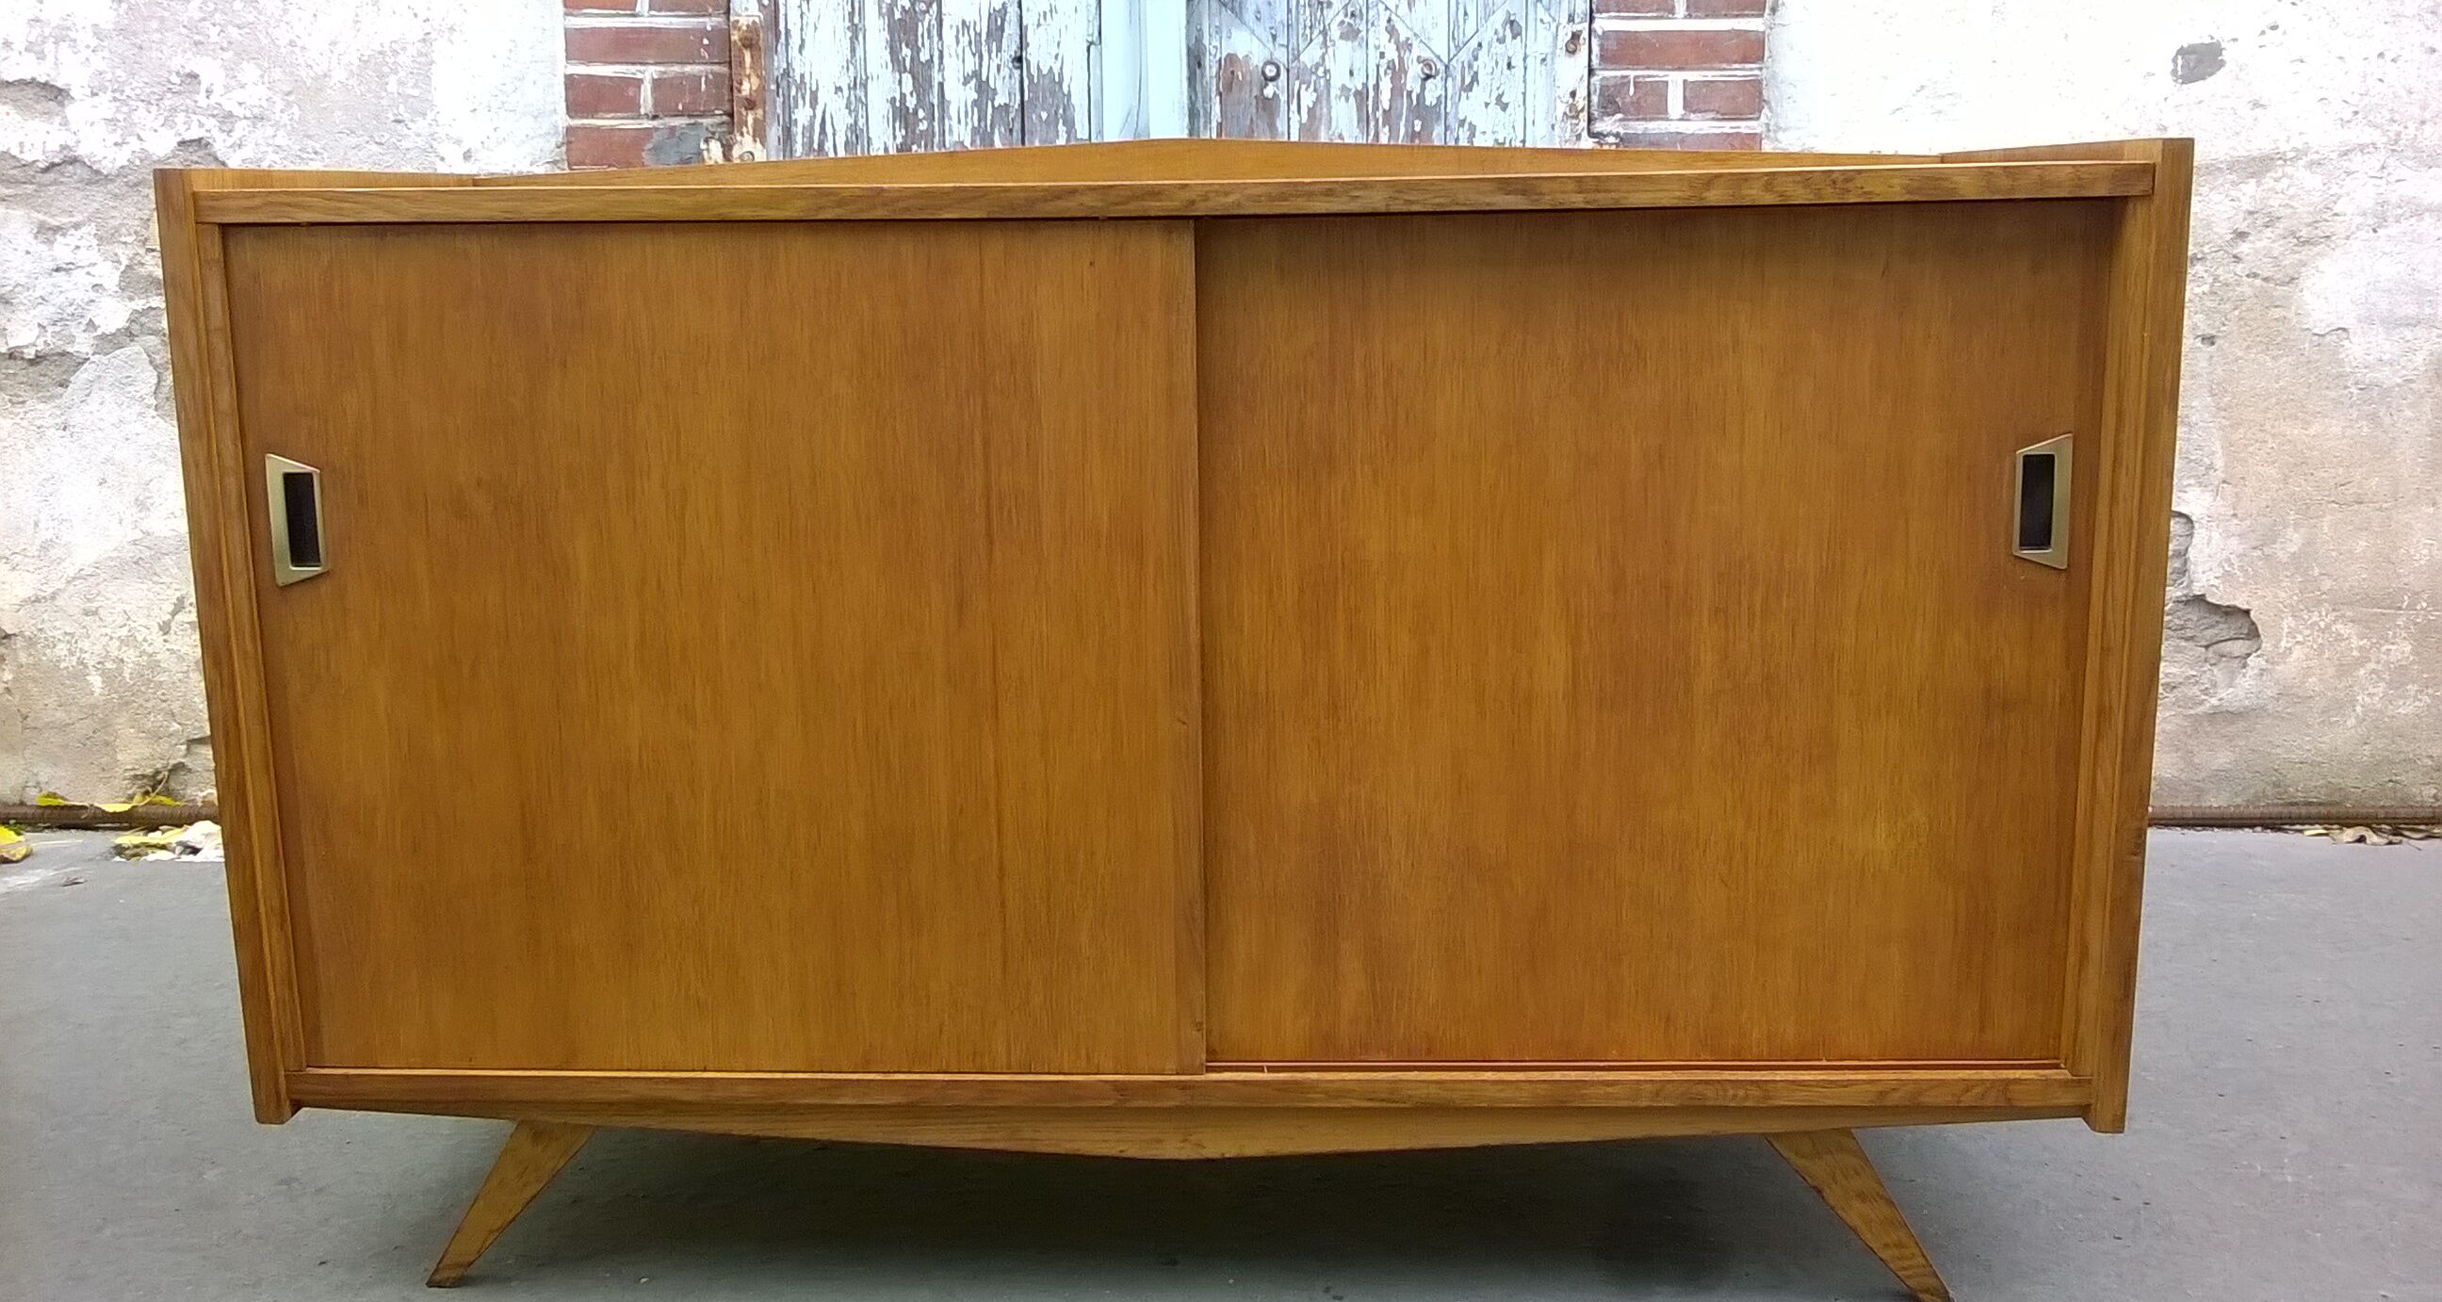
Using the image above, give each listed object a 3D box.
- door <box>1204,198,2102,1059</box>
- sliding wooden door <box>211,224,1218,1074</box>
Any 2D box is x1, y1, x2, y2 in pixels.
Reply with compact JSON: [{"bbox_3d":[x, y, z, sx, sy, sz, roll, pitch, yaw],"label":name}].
[{"bbox_3d":[0.285,0.000,1.510,0.637,0.619,0.020,0,11,3],"label":"door"},{"bbox_3d":[-0.347,0.007,1.518,0.668,0.619,0.020,0,11,3],"label":"sliding wooden door"}]

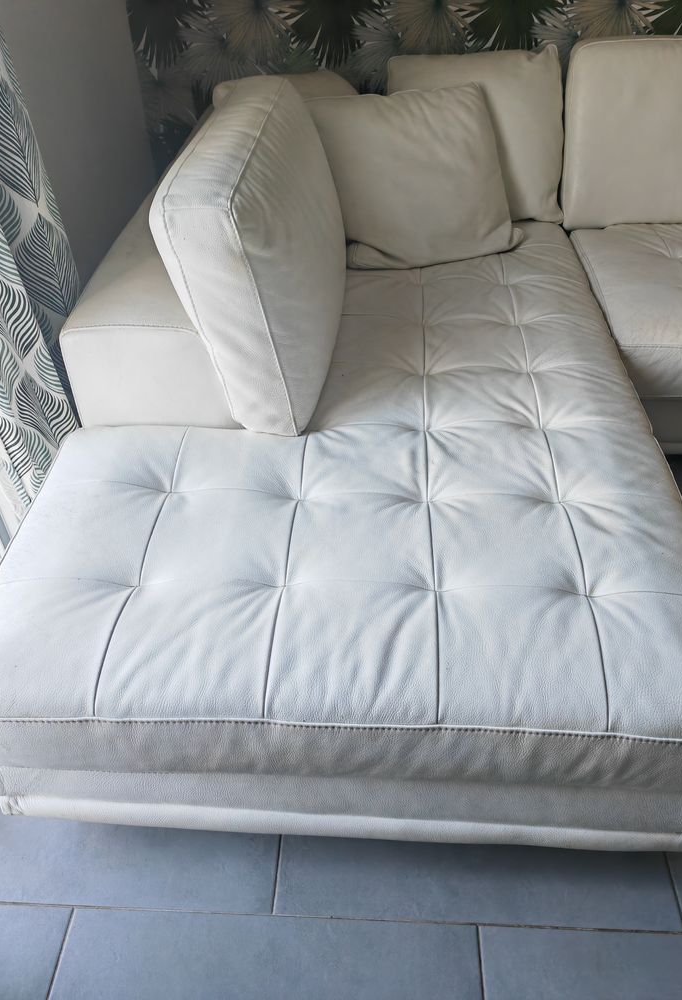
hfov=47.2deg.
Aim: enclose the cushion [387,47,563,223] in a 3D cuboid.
[{"bbox_3d":[0.349,-0.907,1.977,0.439,0.428,0.140,-9,14,-8],"label":"cushion"}]

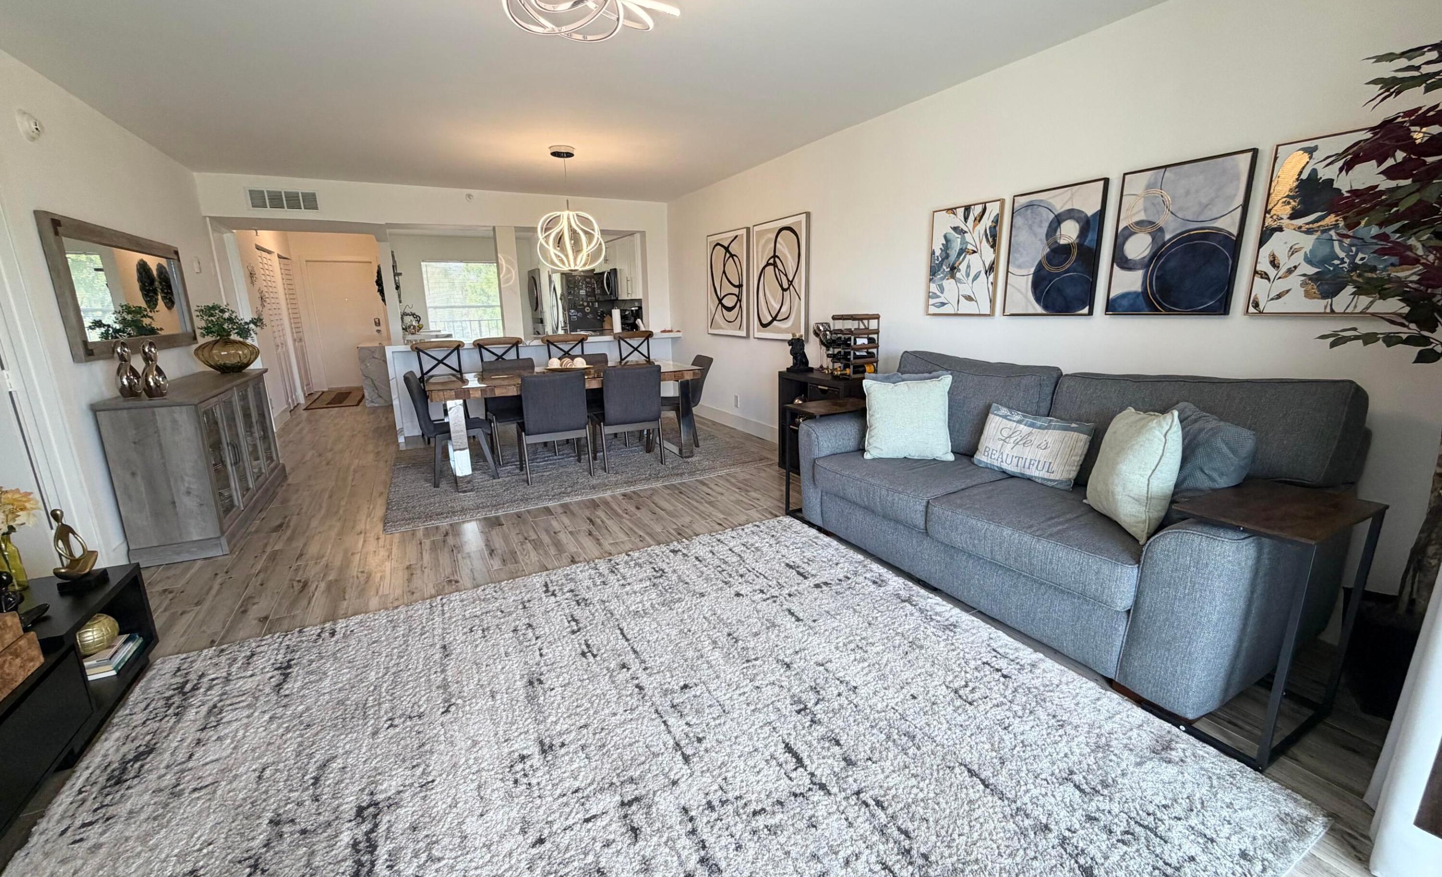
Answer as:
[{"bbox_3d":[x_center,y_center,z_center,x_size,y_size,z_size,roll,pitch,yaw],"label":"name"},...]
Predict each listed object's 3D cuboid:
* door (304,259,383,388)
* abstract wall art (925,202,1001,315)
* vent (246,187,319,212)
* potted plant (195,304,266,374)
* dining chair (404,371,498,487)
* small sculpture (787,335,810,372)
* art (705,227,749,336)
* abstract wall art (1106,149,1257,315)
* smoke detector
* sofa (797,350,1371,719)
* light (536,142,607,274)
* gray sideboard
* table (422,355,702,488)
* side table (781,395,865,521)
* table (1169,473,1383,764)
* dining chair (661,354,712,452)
[{"bbox_3d":[-6.109,-1.867,9.610,0.910,2.020,0.060,-8,15,-26],"label":"door"},{"bbox_3d":[1.394,-1.016,3.354,0.035,0.607,0.458,-8,15,-27],"label":"abstract wall art"},{"bbox_3d":[-3.978,-2.171,5.304,0.545,0.193,0.020,-8,15,-27],"label":"vent"},{"bbox_3d":[-3.497,-0.719,4.160,0.400,0.500,0.410,-8,15,-27],"label":"potted plant"},{"bbox_3d":[-2.038,-0.113,4.418,0.550,0.850,0.460,-8,15,-26],"label":"dining chair"},{"bbox_3d":[0.604,-0.646,4.402,0.160,0.285,0.125,-8,15,-26],"label":"small sculpture"},{"bbox_3d":[0.069,-1.528,5.821,0.038,1.000,0.820,-8,15,-27],"label":"art"},{"bbox_3d":[1.853,-0.810,2.395,0.035,0.605,0.457,-8,15,-26],"label":"abstract wall art"},{"bbox_3d":[-3.238,-1.468,2.741,0.046,0.130,0.130,-8,15,-27],"label":"smoke detector"},{"bbox_3d":[1.333,0.156,2.749,0.880,0.975,2.040,-8,15,-26],"label":"sofa"},{"bbox_3d":[-1.196,-1.765,4.542,0.520,0.890,0.520,-8,15,-26],"label":"light"},{"bbox_3d":[-3.234,0.078,3.700,0.400,0.850,1.650,-8,15,-26],"label":"gray sideboard"},{"bbox_3d":[-1.267,-0.175,4.815,2.000,0.755,1.060,-8,15,-26],"label":"table"},{"bbox_3d":[0.694,0.135,3.543,0.515,0.680,0.315,-8,15,-27],"label":"side table"},{"bbox_3d":[1.665,0.528,1.811,0.540,0.670,0.335,-8,15,-26],"label":"table"},{"bbox_3d":[-0.394,-0.327,5.285,0.550,0.810,0.490,-7,14,-23],"label":"dining chair"}]

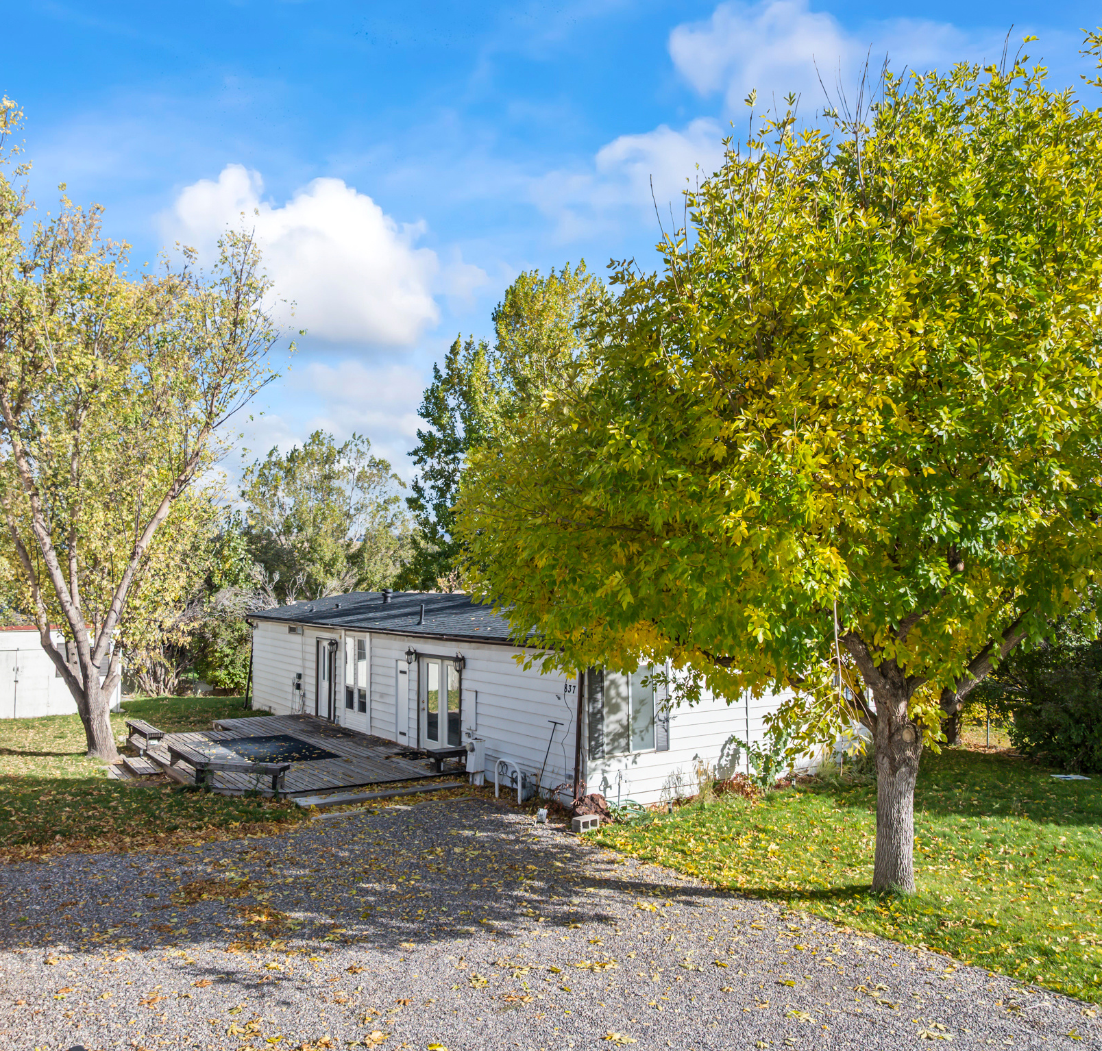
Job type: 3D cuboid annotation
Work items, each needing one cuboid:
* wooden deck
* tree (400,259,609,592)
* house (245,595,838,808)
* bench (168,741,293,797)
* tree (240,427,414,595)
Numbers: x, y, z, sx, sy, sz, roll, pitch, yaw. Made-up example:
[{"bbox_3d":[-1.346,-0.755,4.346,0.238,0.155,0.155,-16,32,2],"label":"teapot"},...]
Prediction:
[{"bbox_3d":[-5.943,4.941,20.915,4.800,0.400,9.500,2,-4,-34],"label":"wooden deck"},{"bbox_3d":[-1.669,-2.345,40.254,9.000,17.369,9.000,0,-3,-2],"label":"tree"},{"bbox_3d":[-1.583,3.853,24.797,6.700,2.950,17.900,2,-4,-34],"label":"house"},{"bbox_3d":[-6.116,4.424,17.543,3.852,0.500,1.061,-3,-4,43],"label":"bench"},{"bbox_3d":[-10.562,1.154,46.081,8.200,11.315,8.200,0,-3,-13],"label":"tree"}]

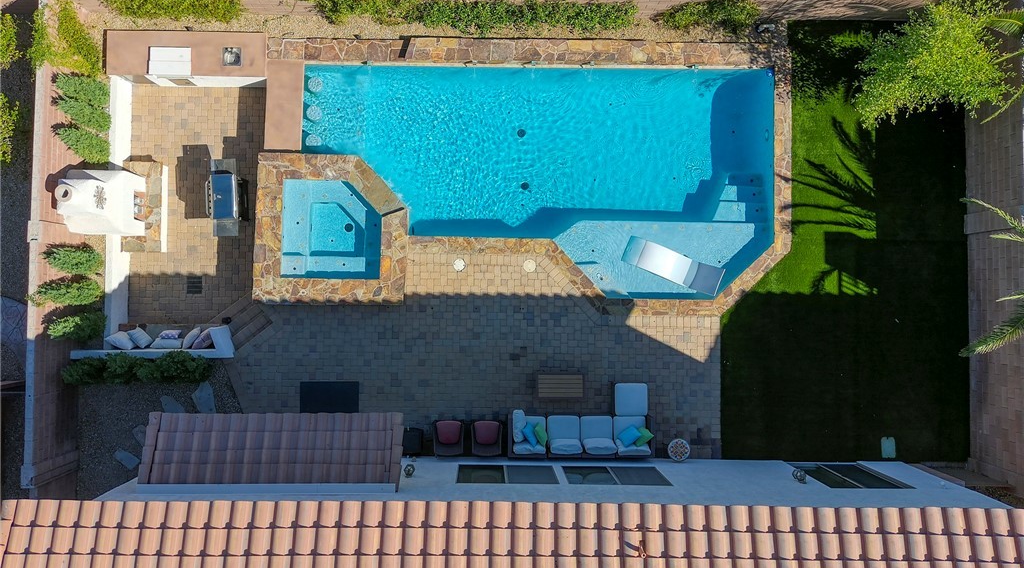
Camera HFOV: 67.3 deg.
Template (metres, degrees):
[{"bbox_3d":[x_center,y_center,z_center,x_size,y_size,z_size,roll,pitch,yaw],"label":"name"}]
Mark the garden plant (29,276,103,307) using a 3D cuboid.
[{"bbox_3d":[-8.701,0.147,15.092,0.947,1.628,0.585,1,90,-3],"label":"garden plant"}]

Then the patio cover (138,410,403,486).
[{"bbox_3d":[-4.159,2.858,13.477,4.450,0.750,1.200,1,90,-3],"label":"patio cover"}]

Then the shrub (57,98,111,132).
[{"bbox_3d":[-8.449,-3.320,15.247,0.639,1.395,0.580,1,90,-3],"label":"shrub"}]

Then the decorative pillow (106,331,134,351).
[{"bbox_3d":[-8.038,1.143,15.850,0.470,0.150,0.450,31,44,-2],"label":"decorative pillow"}]

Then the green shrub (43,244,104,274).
[{"bbox_3d":[-8.583,-0.479,15.149,0.737,1.534,0.584,1,90,-3],"label":"green shrub"}]

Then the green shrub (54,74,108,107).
[{"bbox_3d":[-8.470,-3.814,15.250,0.686,1.395,0.499,1,90,-3],"label":"green shrub"}]

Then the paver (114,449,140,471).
[{"bbox_3d":[-7.945,3.595,15.896,0.500,0.050,0.270,44,88,-2],"label":"paver"}]

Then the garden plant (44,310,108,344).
[{"bbox_3d":[-8.550,0.835,15.187,0.742,1.442,0.625,1,90,-3],"label":"garden plant"}]

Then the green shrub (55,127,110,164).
[{"bbox_3d":[-8.466,-2.748,15.242,0.587,1.395,0.653,1,90,-3],"label":"green shrub"}]

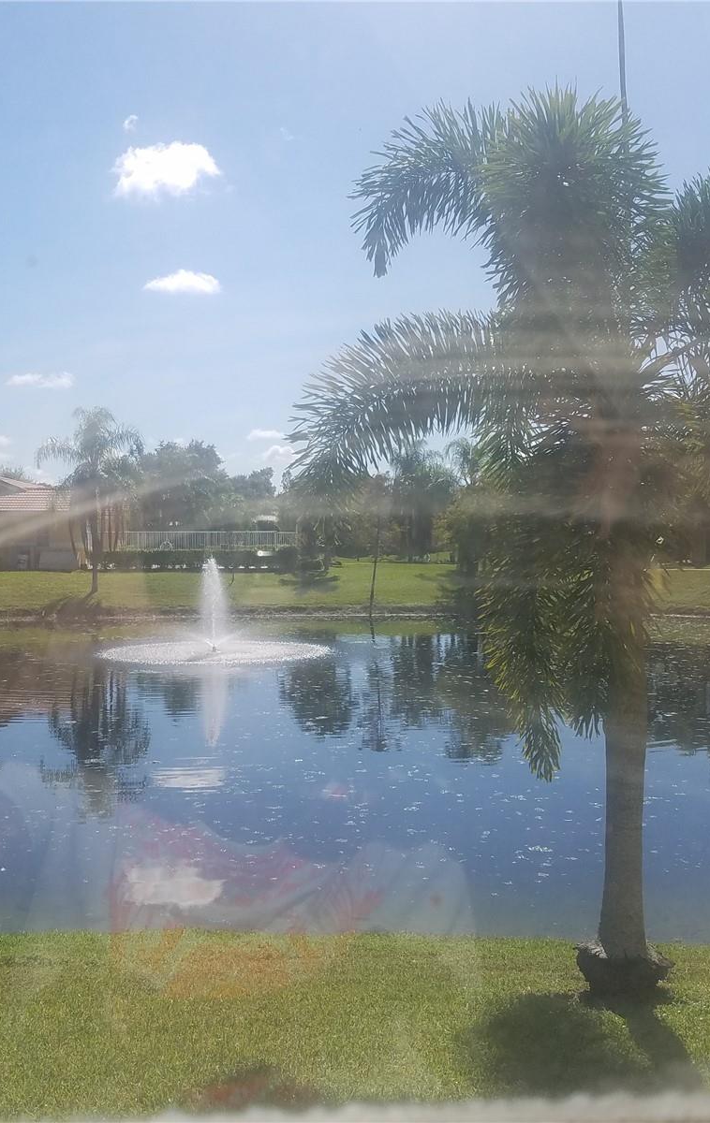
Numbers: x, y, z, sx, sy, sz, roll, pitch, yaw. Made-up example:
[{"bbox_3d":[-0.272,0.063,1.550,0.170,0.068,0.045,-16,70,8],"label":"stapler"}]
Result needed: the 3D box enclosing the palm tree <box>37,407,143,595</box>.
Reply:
[{"bbox_3d":[-10.437,-2.467,44.897,4.250,7.370,4.250,0,2,0],"label":"palm tree"}]

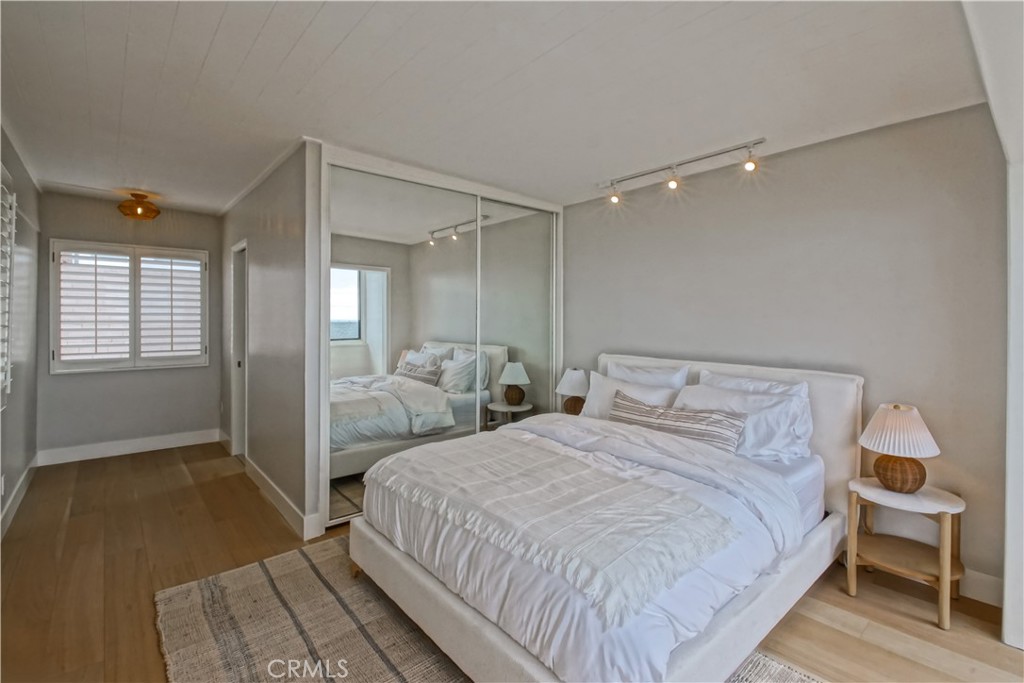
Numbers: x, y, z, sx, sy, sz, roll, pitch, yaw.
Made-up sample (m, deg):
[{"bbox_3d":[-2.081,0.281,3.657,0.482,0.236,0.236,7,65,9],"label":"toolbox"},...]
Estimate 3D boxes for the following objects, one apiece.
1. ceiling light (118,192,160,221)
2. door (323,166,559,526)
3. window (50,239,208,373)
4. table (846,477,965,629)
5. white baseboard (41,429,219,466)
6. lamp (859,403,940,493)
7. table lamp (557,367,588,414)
[{"bbox_3d":[-3.396,-1.236,3.891,0.290,0.210,0.290,-1,2,-35],"label":"ceiling light"},{"bbox_3d":[-0.366,-0.011,3.376,2.120,2.270,0.070,-1,2,-41],"label":"door"},{"bbox_3d":[-3.726,-0.341,4.226,1.180,1.230,0.080,-1,2,-35],"label":"window"},{"bbox_3d":[1.925,0.984,2.092,0.450,0.545,0.450,-1,2,-43],"label":"table"},{"bbox_3d":[-3.722,1.032,4.240,1.360,0.142,0.020,-1,2,-35],"label":"white baseboard"},{"bbox_3d":[1.862,0.510,2.055,0.290,0.407,0.290,-1,2,-43],"label":"lamp"},{"bbox_3d":[0.516,0.434,3.521,0.290,0.405,0.290,0,2,0],"label":"table lamp"}]

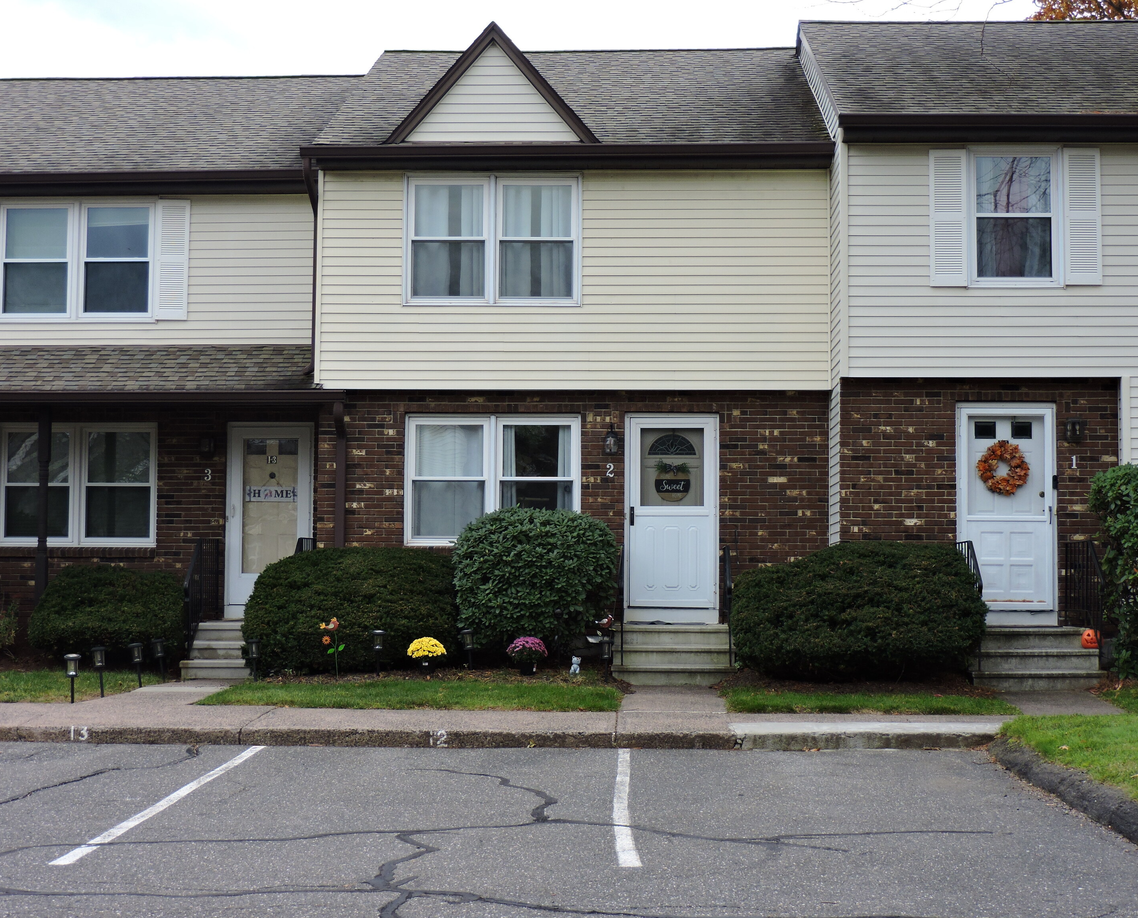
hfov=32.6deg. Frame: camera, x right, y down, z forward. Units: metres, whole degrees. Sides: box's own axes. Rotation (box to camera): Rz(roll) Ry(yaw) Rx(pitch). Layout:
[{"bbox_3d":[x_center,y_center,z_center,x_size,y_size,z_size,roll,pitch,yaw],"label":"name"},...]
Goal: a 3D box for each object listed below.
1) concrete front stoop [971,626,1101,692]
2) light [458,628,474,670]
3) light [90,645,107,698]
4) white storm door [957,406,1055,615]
[{"bbox_3d":[4.330,1.901,18.594,1.240,0.560,1.500,0,-4,2],"label":"concrete front stoop"},{"bbox_3d":[-0.962,1.845,18.818,0.135,0.400,0.135,-5,-4,1],"label":"light"},{"bbox_3d":[-4.231,1.928,17.608,0.138,0.473,0.138,-5,-4,1],"label":"light"},{"bbox_3d":[4.342,0.555,19.300,0.970,2.160,0.100,0,-4,2],"label":"white storm door"}]

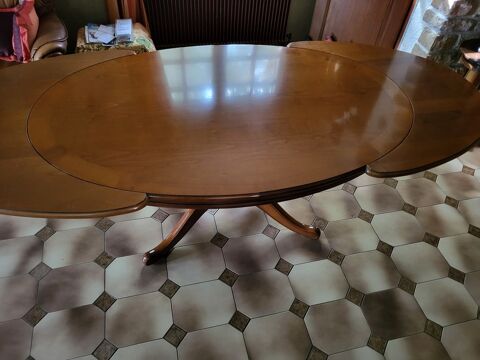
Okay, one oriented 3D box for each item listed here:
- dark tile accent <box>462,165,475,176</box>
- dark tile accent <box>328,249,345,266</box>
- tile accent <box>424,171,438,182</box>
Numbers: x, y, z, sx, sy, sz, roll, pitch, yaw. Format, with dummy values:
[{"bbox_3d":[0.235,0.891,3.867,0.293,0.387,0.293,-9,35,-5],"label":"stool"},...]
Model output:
[{"bbox_3d":[1.575,-0.060,2.486,0.070,0.010,0.070,26,50,18],"label":"dark tile accent"},{"bbox_3d":[0.515,0.415,1.937,0.070,0.010,0.070,26,50,18],"label":"dark tile accent"},{"bbox_3d":[1.276,-0.021,2.421,0.070,0.010,0.070,26,50,18],"label":"tile accent"}]

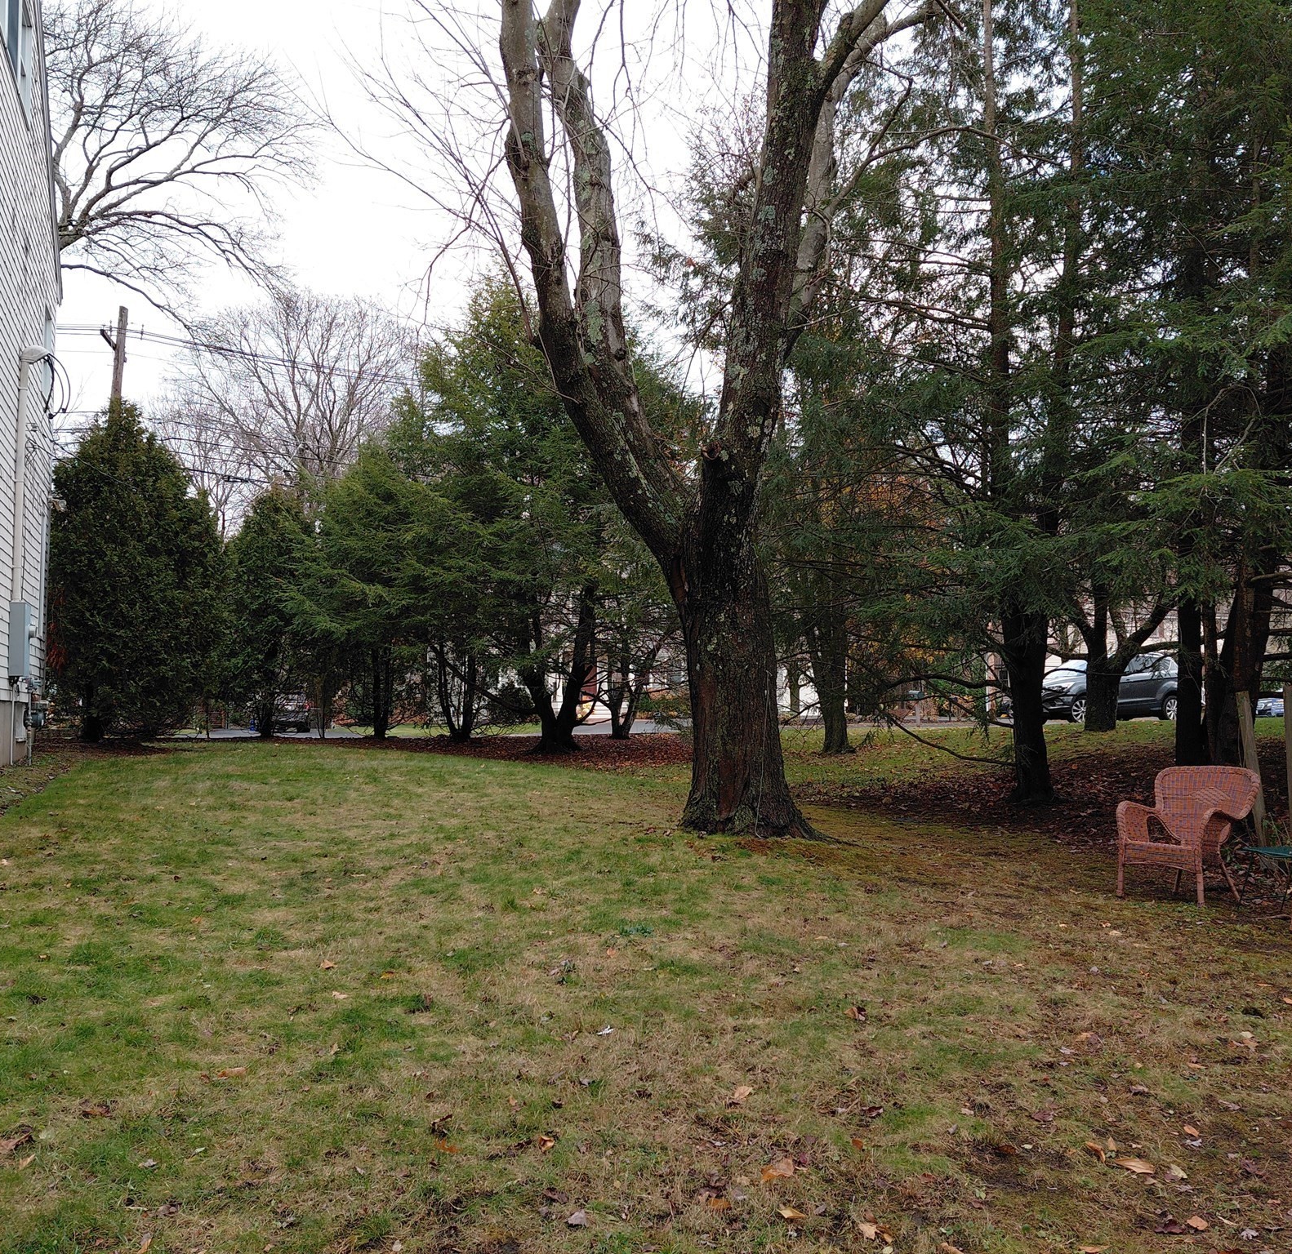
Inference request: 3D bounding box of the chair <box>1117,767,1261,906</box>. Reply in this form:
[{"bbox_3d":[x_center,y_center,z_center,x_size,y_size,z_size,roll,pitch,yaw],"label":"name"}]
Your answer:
[{"bbox_3d":[3.713,1.418,8.346,0.640,0.900,0.770,2,-5,-32],"label":"chair"}]

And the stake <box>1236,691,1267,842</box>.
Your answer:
[{"bbox_3d":[4.634,1.151,9.199,0.090,1.322,0.060,-8,-5,24],"label":"stake"}]

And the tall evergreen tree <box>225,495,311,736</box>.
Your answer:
[{"bbox_3d":[-6.489,-0.254,20.862,1.900,4.349,1.900,0,-4,0],"label":"tall evergreen tree"}]

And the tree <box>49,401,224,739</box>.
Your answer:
[{"bbox_3d":[-8.309,-0.935,19.707,2.850,5.578,2.800,0,-4,0],"label":"tree"}]

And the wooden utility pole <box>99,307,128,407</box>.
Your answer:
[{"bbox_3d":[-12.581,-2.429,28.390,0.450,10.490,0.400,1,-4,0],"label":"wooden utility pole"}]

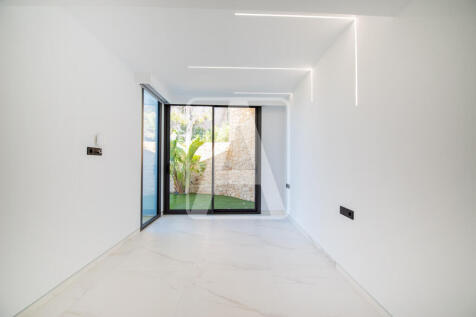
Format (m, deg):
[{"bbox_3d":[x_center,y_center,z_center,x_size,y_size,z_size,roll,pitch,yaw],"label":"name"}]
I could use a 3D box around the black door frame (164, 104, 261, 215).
[{"bbox_3d":[-0.543,0.025,4.317,2.087,2.347,0.100,0,-1,-2],"label":"black door frame"}]

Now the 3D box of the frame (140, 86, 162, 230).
[{"bbox_3d":[-1.600,0.019,3.650,0.090,2.340,0.890,0,-1,-1],"label":"frame"}]

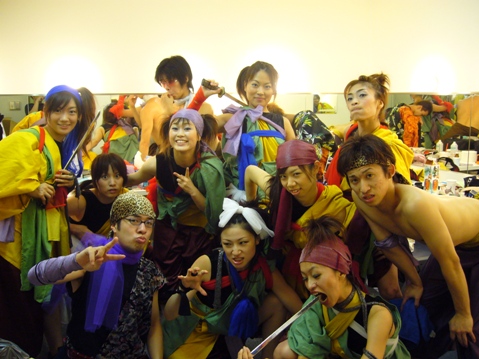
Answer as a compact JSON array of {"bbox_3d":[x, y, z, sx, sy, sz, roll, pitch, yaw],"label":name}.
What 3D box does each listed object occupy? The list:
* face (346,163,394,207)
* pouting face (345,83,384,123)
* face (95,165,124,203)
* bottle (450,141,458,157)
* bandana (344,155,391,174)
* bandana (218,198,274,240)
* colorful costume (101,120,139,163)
[{"bbox_3d":[0.497,0.019,1.850,0.155,0.190,0.150,-18,3,32],"label":"face"},{"bbox_3d":[0.573,-0.353,2.220,0.150,0.190,0.150,-8,-14,35],"label":"pouting face"},{"bbox_3d":[-0.612,0.019,2.280,0.145,0.190,0.140,0,6,-13],"label":"face"},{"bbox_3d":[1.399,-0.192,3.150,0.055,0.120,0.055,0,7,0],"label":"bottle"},{"bbox_3d":[0.494,-0.058,1.870,0.170,0.070,0.150,-16,3,32],"label":"bandana"},{"bbox_3d":[0.028,0.158,1.910,0.210,0.140,0.120,-4,9,12],"label":"bandana"},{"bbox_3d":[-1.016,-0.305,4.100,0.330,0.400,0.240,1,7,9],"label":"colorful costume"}]

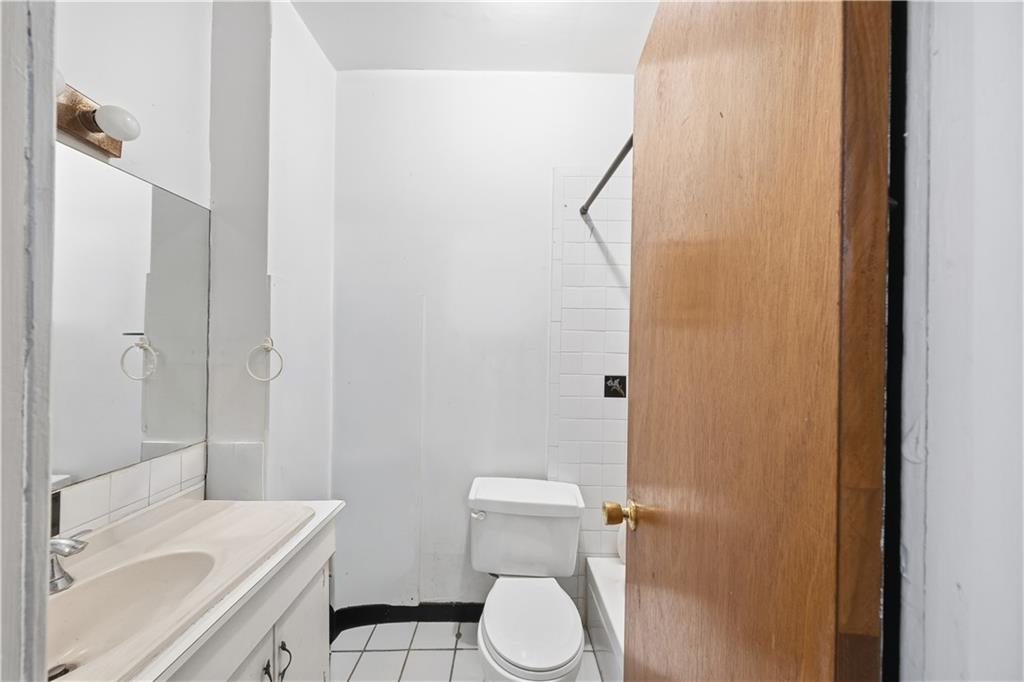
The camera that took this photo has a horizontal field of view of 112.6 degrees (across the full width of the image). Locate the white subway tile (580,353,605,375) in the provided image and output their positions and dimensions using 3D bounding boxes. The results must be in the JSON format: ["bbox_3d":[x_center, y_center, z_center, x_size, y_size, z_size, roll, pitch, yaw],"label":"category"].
[{"bbox_3d":[0.404,0.113,1.679,0.107,0.107,0.010,1,0,0],"label":"white subway tile"}]

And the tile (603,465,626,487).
[{"bbox_3d":[0.501,0.659,1.675,0.107,0.107,0.010,1,0,0],"label":"tile"}]

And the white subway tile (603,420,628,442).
[{"bbox_3d":[0.506,0.443,1.690,0.108,0.108,0.010,1,0,-1],"label":"white subway tile"}]

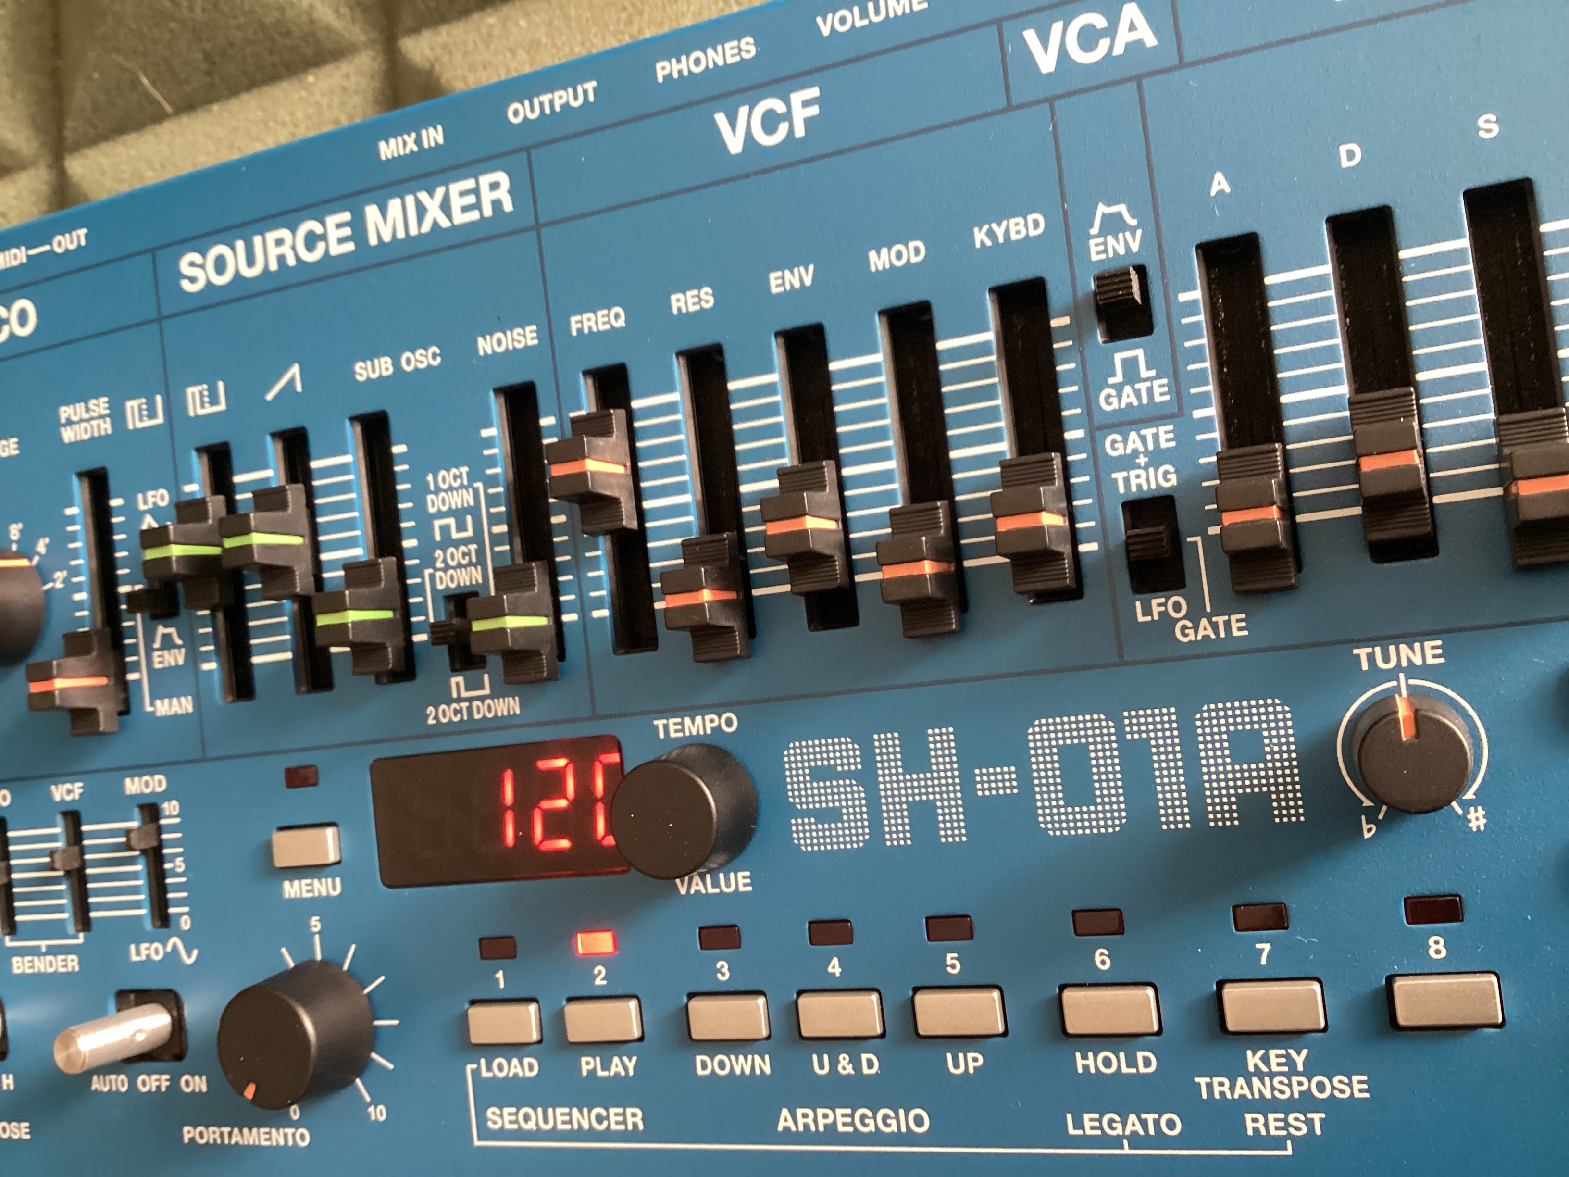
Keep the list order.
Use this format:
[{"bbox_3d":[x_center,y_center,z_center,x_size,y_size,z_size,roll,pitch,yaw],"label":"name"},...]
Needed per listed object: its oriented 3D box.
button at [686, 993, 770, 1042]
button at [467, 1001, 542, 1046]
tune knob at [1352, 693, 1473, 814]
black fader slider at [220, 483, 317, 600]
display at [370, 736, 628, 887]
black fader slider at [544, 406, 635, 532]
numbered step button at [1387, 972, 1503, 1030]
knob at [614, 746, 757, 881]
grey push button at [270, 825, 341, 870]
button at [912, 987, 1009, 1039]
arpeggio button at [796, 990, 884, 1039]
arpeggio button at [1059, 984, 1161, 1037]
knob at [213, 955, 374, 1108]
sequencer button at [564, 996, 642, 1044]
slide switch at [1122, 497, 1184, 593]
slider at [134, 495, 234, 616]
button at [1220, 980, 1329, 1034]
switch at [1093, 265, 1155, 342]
[{"bbox_3d":[-0.006,0.042,0.138,0.008,0.002,0.004,-8,88,20],"label":"button"},{"bbox_3d":[-0.029,0.045,0.146,0.008,0.002,0.004,-8,88,20],"label":"button"},{"bbox_3d":[0.051,0.014,0.113,0.010,0.006,0.010,-8,88,20],"label":"tune knob"},{"bbox_3d":[-0.056,-0.005,0.151,0.004,0.009,0.012,-8,88,20],"label":"black fader slider"},{"bbox_3d":[-0.030,0.024,0.148,0.030,0.002,0.014,-8,88,20],"label":"display"},{"bbox_3d":[-0.019,-0.012,0.138,0.004,0.009,0.012,-8,88,20],"label":"black fader slider"},{"bbox_3d":[0.054,0.034,0.116,0.008,0.002,0.004,-8,88,20],"label":"numbered step button"},{"bbox_3d":[-0.010,0.022,0.135,0.013,0.008,0.013,-8,88,20],"label":"knob"},{"bbox_3d":[-0.053,0.028,0.155,0.008,0.002,0.004,-8,88,20],"label":"grey push button"},{"bbox_3d":[0.016,0.039,0.130,0.008,0.002,0.004,-8,88,20],"label":"button"},{"bbox_3d":[0.005,0.041,0.134,0.008,0.002,0.004,-8,88,20],"label":"arpeggio button"},{"bbox_3d":[0.029,0.038,0.125,0.008,0.002,0.004,-8,88,20],"label":"arpeggio button"},{"bbox_3d":[-0.052,0.048,0.151,0.015,0.008,0.015,0,90,20],"label":"knob"},{"bbox_3d":[-0.018,0.044,0.142,0.008,0.002,0.004,-8,88,20],"label":"sequencer button"},{"bbox_3d":[0.032,-0.004,0.122,0.005,0.005,0.008,-8,88,20],"label":"slide switch"},{"bbox_3d":[-0.066,-0.004,0.155,0.004,0.009,0.012,-8,88,20],"label":"slider"},{"bbox_3d":[0.041,0.036,0.120,0.008,0.002,0.004,-8,88,20],"label":"button"},{"bbox_3d":[0.029,-0.025,0.123,0.005,0.005,0.006,-8,88,20],"label":"switch"}]

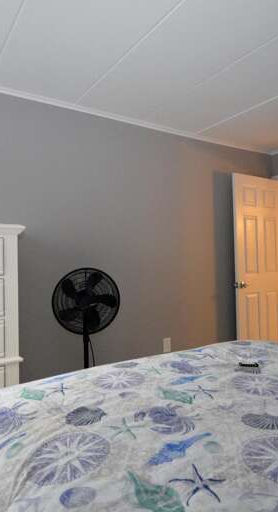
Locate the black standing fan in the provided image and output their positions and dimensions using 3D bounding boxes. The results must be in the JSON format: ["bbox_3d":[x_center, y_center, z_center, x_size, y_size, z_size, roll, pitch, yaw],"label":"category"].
[{"bbox_3d":[-0.348,0.657,2.429,0.440,1.143,0.400,-1,-1,-8],"label":"black standing fan"}]

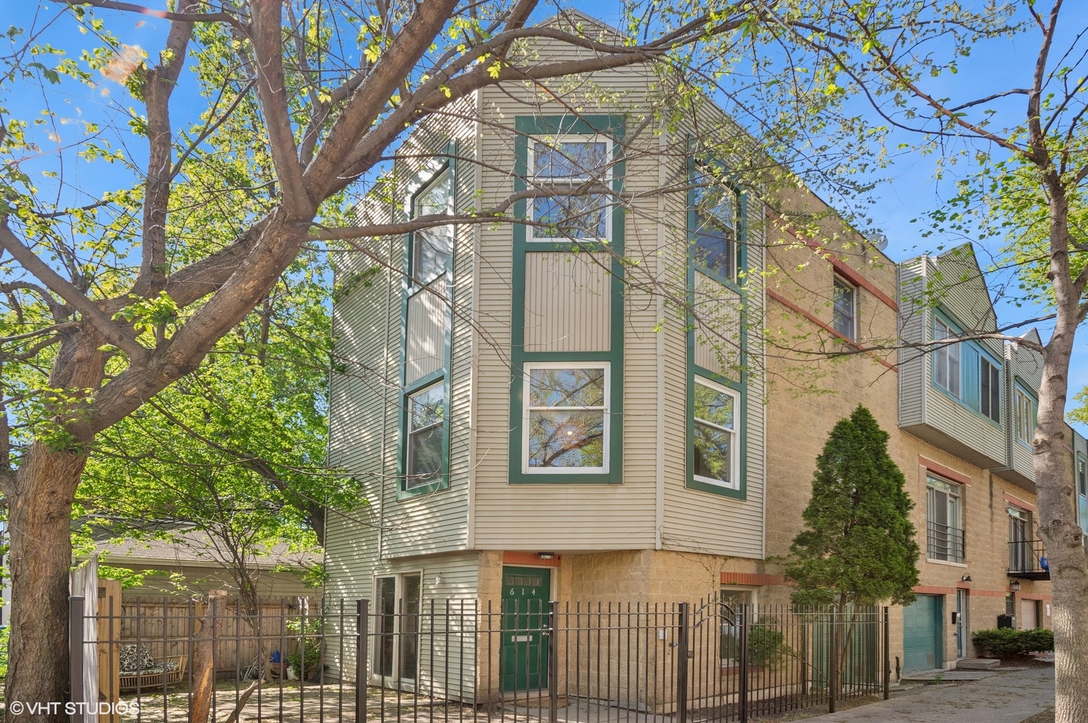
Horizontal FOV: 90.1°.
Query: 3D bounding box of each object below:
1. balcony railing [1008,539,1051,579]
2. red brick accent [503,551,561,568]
[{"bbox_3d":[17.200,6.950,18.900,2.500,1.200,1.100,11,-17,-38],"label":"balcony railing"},{"bbox_3d":[-0.190,3.180,8.750,1.080,0.210,0.100,9,-15,-32],"label":"red brick accent"}]

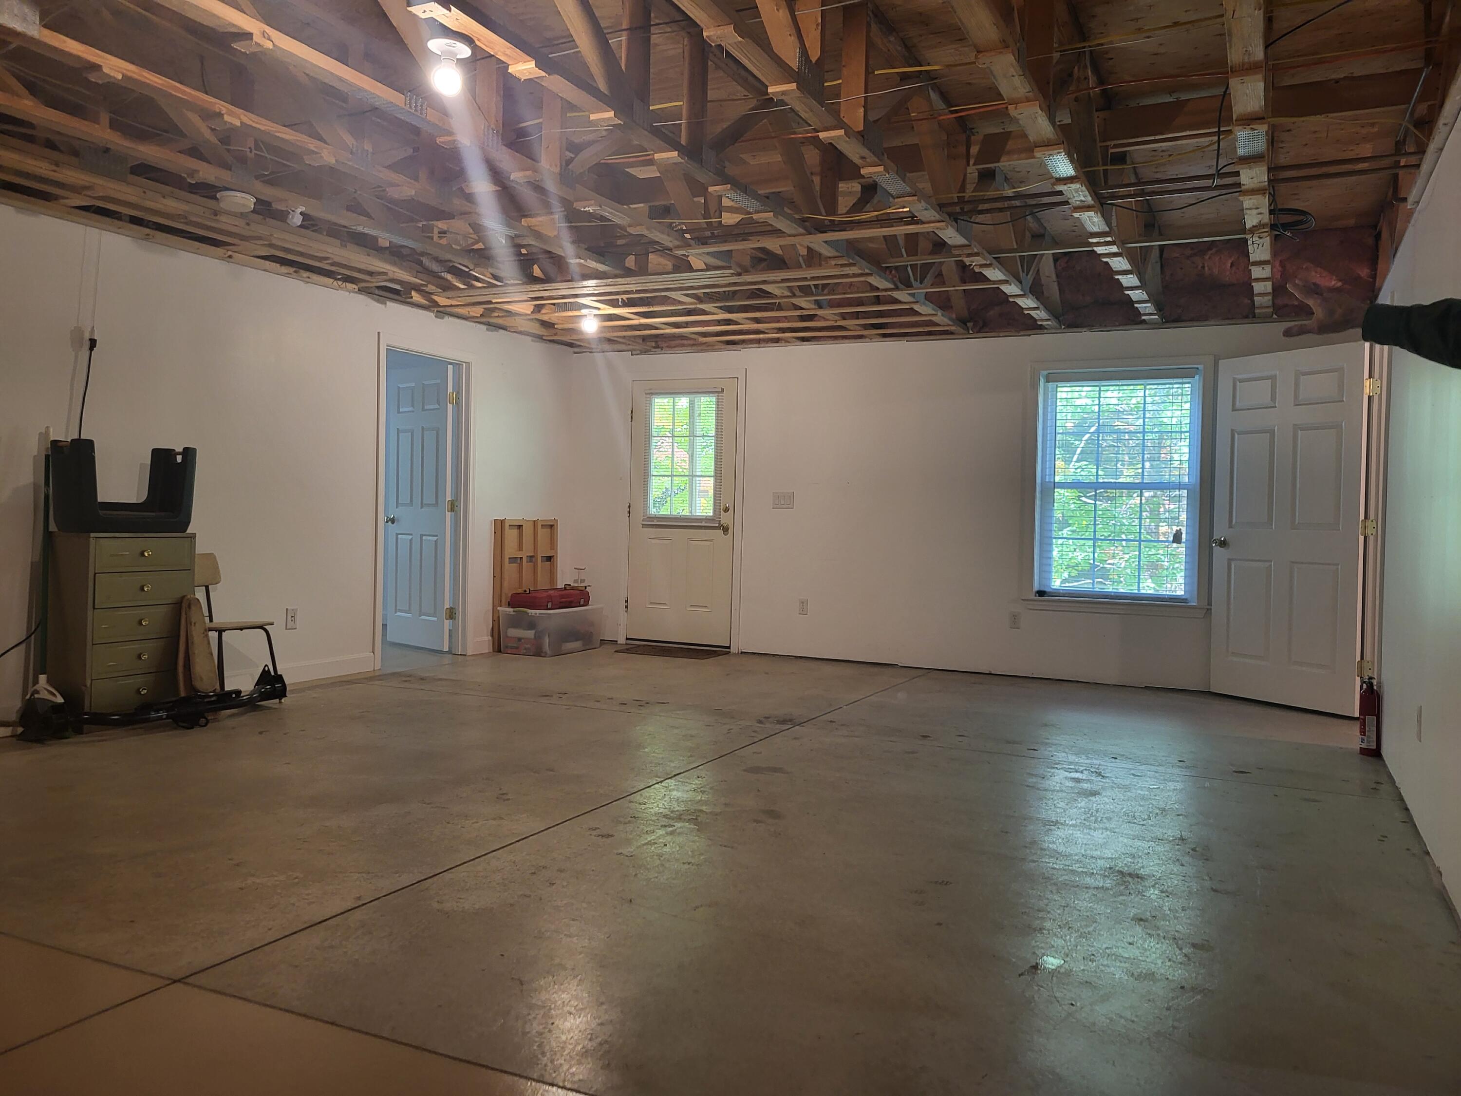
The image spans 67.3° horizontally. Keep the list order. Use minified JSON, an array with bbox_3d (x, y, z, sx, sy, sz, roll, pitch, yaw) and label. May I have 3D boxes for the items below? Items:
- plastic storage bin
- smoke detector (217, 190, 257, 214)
[{"bbox_3d":[-1.321,0.602,8.170,0.460,0.336,0.740,2,1,26],"label":"plastic storage bin"},{"bbox_3d":[-2.045,-1.431,4.542,0.147,0.050,0.147,2,1,26],"label":"smoke detector"}]

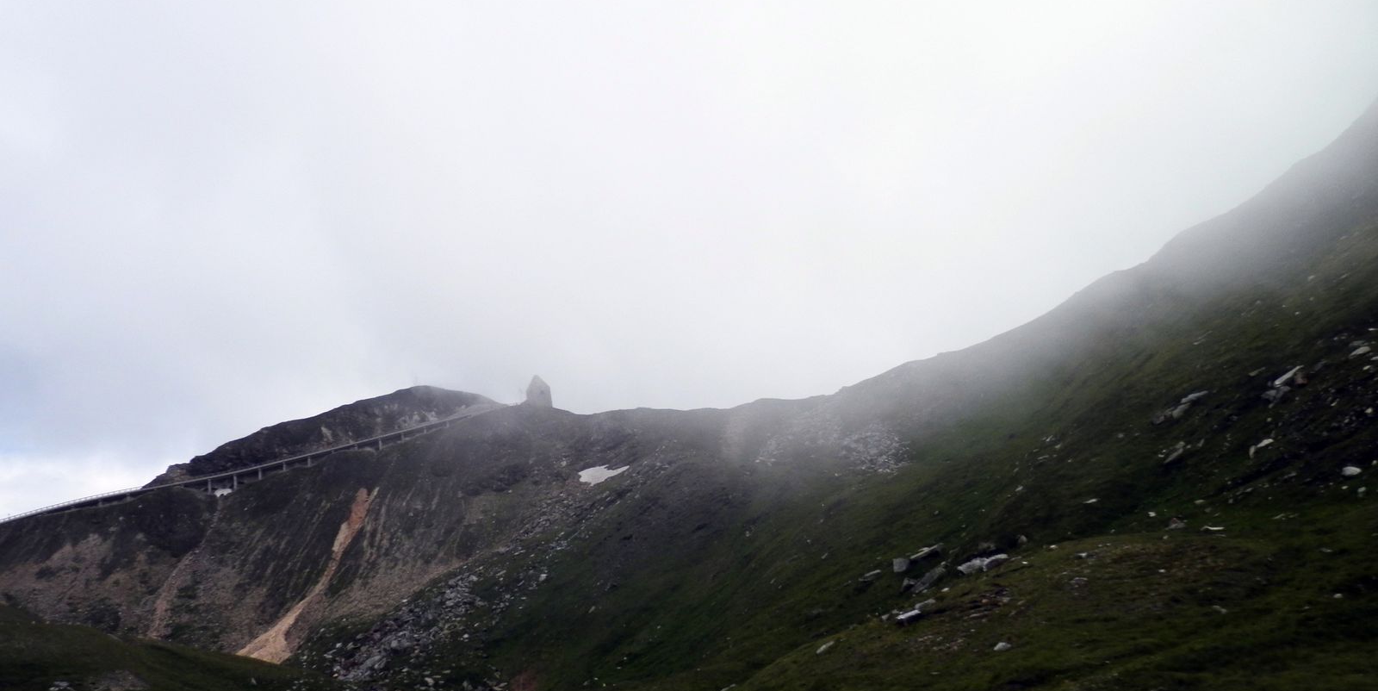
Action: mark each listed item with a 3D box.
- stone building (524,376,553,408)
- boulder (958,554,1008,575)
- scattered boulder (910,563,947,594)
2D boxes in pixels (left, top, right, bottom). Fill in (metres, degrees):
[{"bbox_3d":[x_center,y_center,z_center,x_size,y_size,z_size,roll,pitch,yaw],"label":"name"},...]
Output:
[{"bbox_3d":[-54.210,16.746,360.000,8.200,11.400,8.200,-2,-9,-22],"label":"stone building"},{"bbox_3d":[18.901,14.055,64.000,3.100,1.050,1.800,-1,-3,16],"label":"boulder"},{"bbox_3d":[15.886,15.422,66.000,2.250,1.750,1.700,-1,-3,13],"label":"scattered boulder"}]

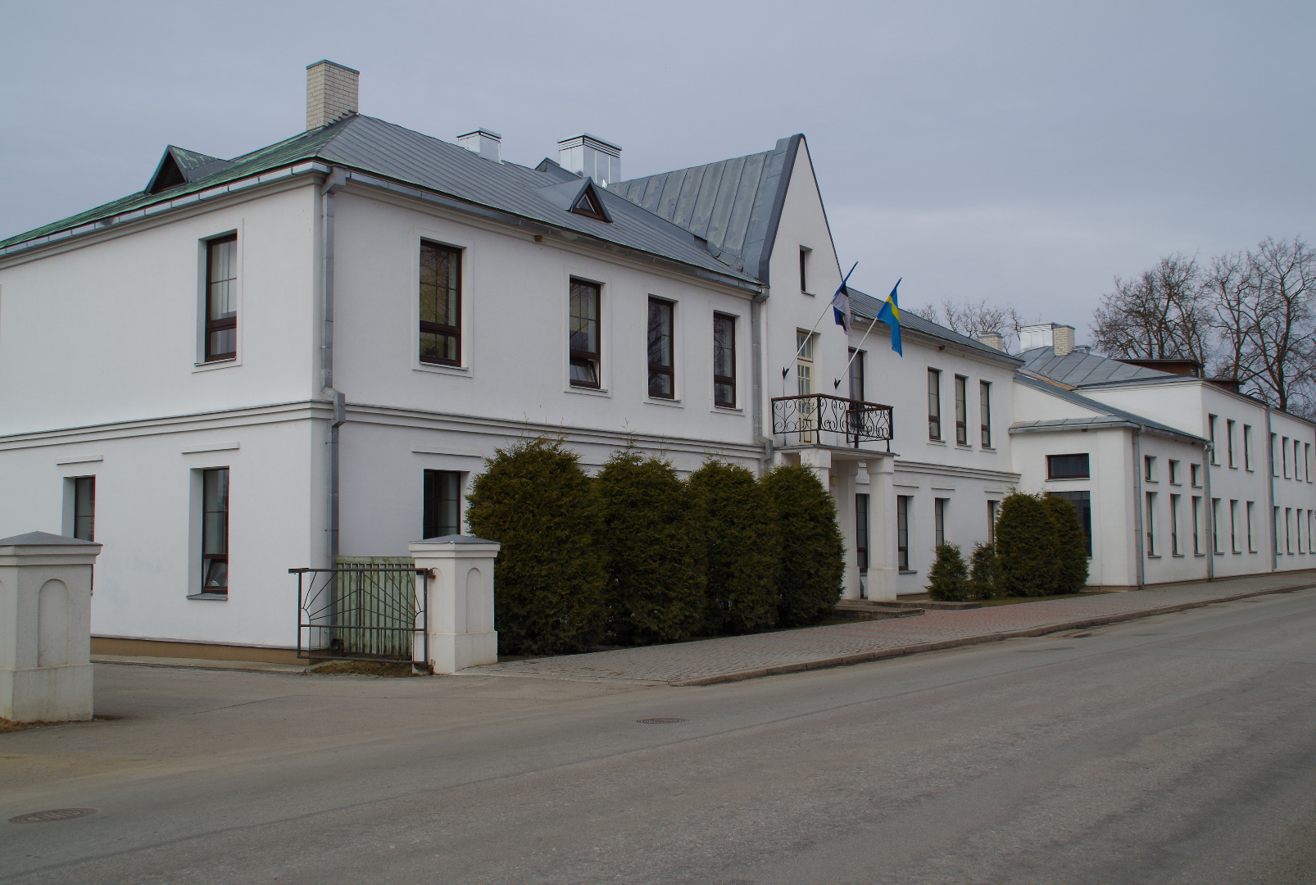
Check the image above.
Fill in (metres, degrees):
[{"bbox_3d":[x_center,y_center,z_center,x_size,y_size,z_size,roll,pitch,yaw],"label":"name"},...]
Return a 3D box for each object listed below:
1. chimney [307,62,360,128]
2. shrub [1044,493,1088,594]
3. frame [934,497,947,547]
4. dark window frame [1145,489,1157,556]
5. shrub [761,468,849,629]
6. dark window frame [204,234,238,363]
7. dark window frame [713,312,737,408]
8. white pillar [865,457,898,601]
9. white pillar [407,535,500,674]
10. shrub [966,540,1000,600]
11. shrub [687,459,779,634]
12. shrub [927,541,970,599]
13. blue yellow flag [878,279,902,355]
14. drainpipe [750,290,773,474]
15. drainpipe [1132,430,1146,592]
[{"bbox_3d":[-6.840,-7.161,28.033,0.560,1.420,0.950,-4,-5,35],"label":"chimney"},{"bbox_3d":[10.879,2.719,36.439,1.600,2.750,1.600,-4,-6,36],"label":"shrub"},{"bbox_3d":[7.566,2.503,36.184,0.100,1.940,0.920,-4,-6,37],"label":"frame"},{"bbox_3d":[14.738,2.436,40.075,0.150,1.950,1.280,-4,-5,35],"label":"dark window frame"},{"bbox_3d":[2.715,2.064,26.921,2.160,3.206,2.160,-1,-5,0],"label":"shrub"},{"bbox_3d":[-6.656,-2.216,20.636,0.980,1.970,0.120,-4,-6,36],"label":"dark window frame"},{"bbox_3d":[1.343,-1.714,28.249,0.100,2.010,0.980,-4,-6,37],"label":"dark window frame"},{"bbox_3d":[5.149,2.001,30.967,0.480,3.310,0.500,-4,-6,36],"label":"white pillar"},{"bbox_3d":[-2.812,2.206,18.537,0.890,1.850,0.890,-4,-6,36],"label":"white pillar"},{"bbox_3d":[8.201,3.198,33.435,0.900,1.445,0.900,-4,-6,37],"label":"shrub"},{"bbox_3d":[1.185,1.922,24.907,2.160,3.189,2.160,-1,-5,0],"label":"shrub"},{"bbox_3d":[6.879,3.039,31.644,1.000,1.400,1.000,-4,-6,36],"label":"shrub"},{"bbox_3d":[5.267,-2.802,30.257,0.600,1.740,0.220,-4,-5,35],"label":"blue yellow flag"},{"bbox_3d":[2.281,0.186,28.710,0.360,7.000,0.220,-4,-6,36],"label":"drainpipe"},{"bbox_3d":[13.907,1.999,38.585,0.200,4.700,0.200,-4,-5,35],"label":"drainpipe"}]

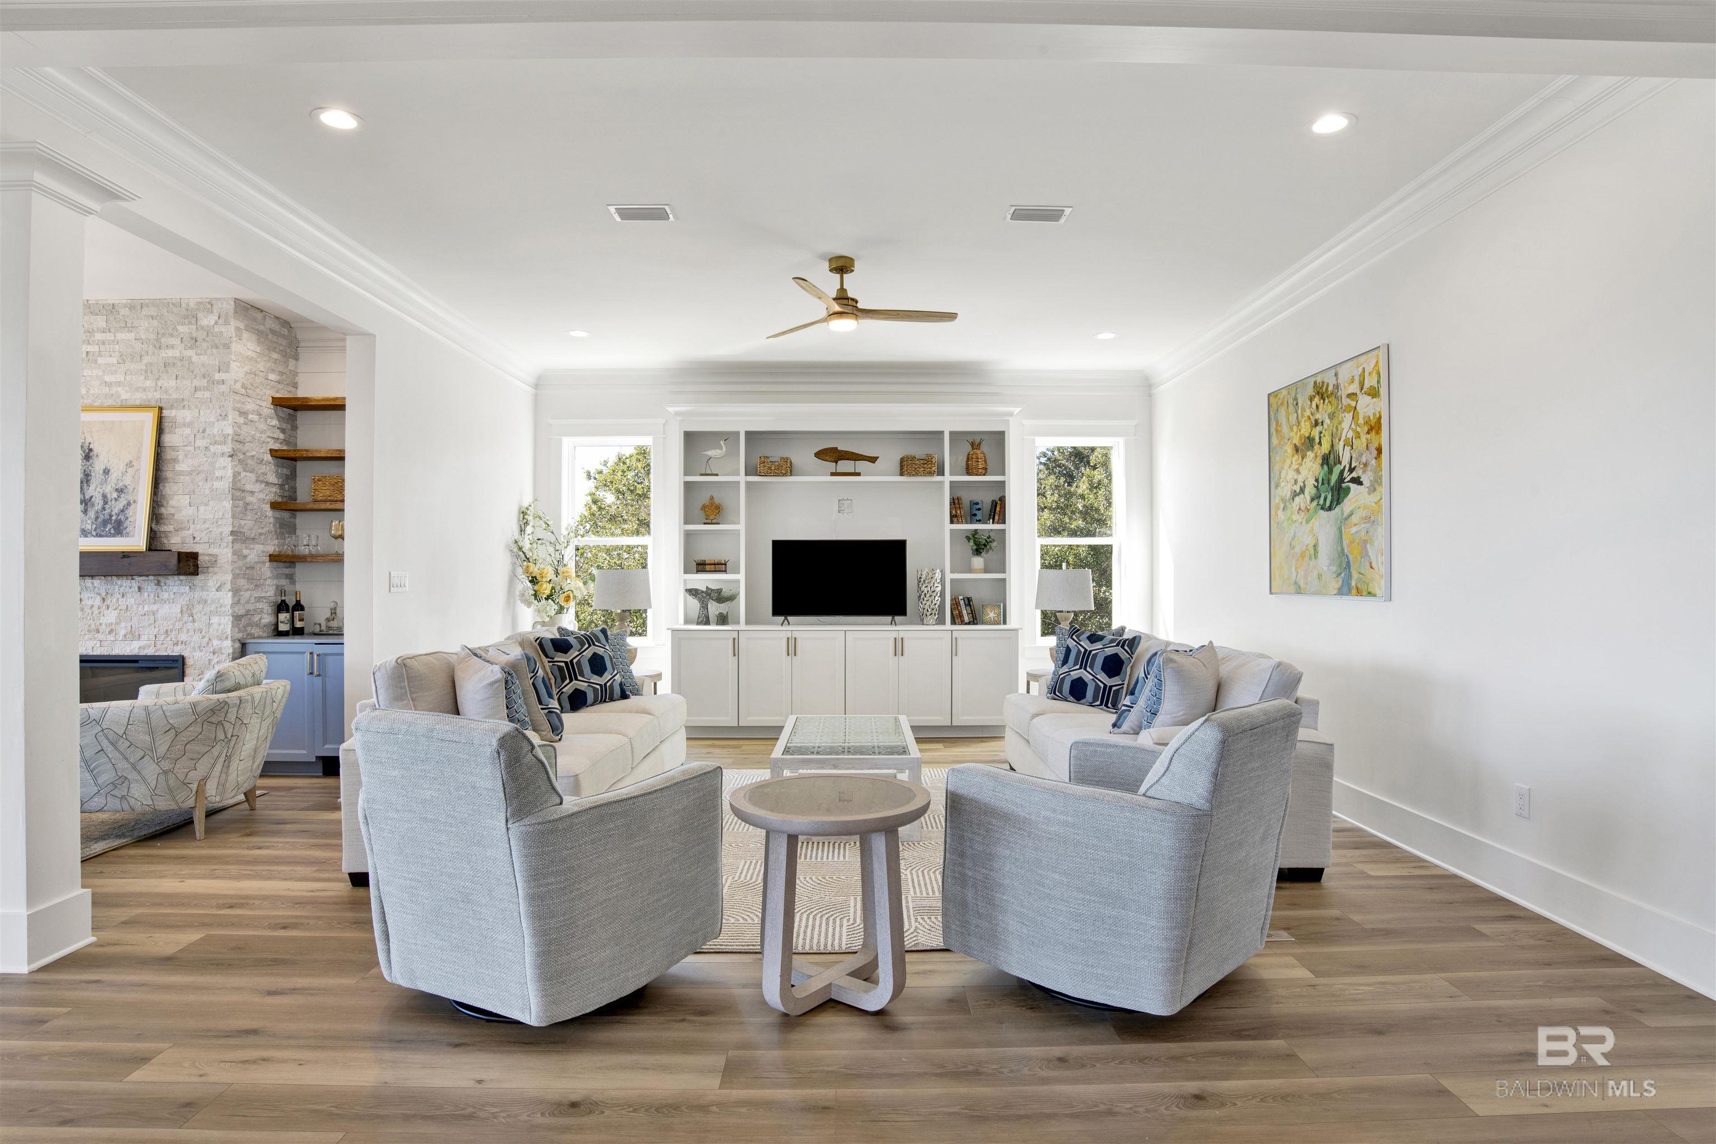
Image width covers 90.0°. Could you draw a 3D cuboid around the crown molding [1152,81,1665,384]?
[{"bbox_3d":[2.547,-1.657,5.166,0.145,0.205,4.620,0,0,-1],"label":"crown molding"}]

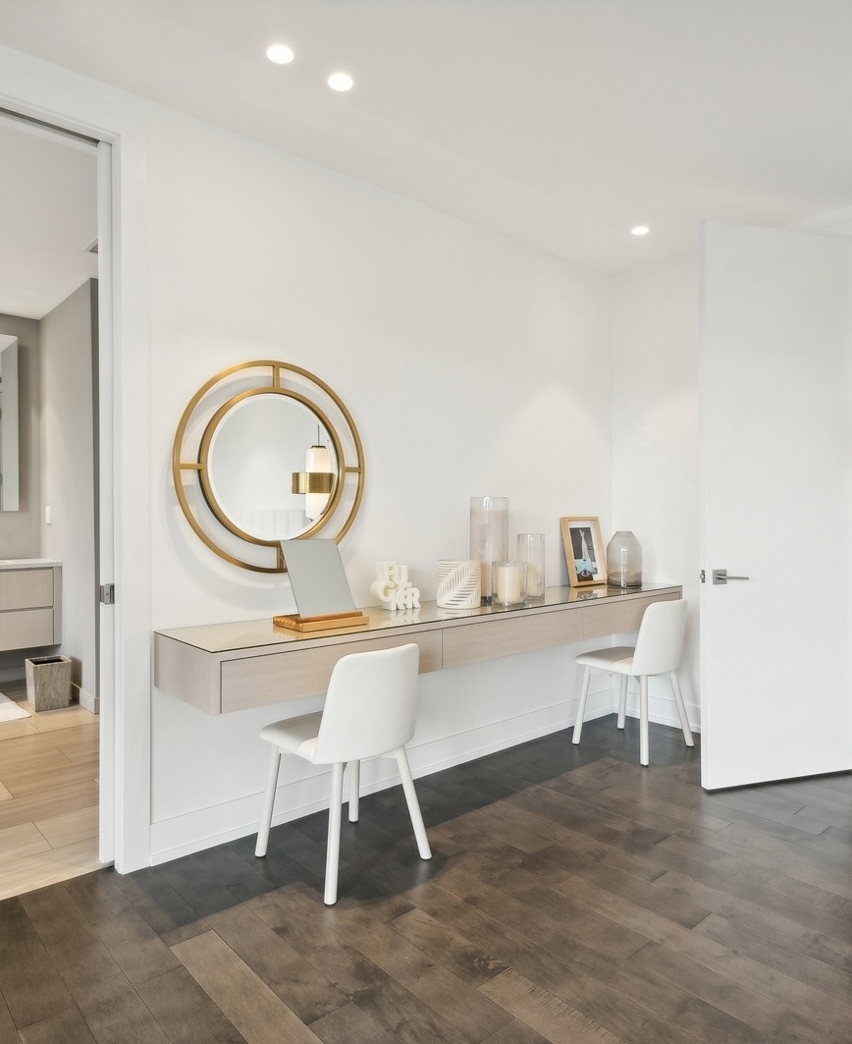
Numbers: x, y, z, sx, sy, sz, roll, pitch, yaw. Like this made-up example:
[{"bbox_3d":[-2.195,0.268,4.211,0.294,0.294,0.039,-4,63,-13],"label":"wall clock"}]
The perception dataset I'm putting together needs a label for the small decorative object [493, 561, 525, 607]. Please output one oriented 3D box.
[{"bbox_3d":[0.371,0.277,2.937,0.145,0.189,0.145,0,0,0],"label":"small decorative object"}]

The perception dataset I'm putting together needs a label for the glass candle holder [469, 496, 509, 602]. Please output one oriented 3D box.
[{"bbox_3d":[0.297,0.127,3.114,0.180,0.493,0.180,0,0,0],"label":"glass candle holder"}]

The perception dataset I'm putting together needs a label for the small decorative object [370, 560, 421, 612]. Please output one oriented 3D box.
[{"bbox_3d":[-0.124,0.271,2.812,0.191,0.205,0.104,0,0,-40],"label":"small decorative object"}]

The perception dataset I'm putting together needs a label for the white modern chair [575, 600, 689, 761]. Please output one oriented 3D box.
[{"bbox_3d":[1.066,0.786,3.417,0.452,0.756,0.470,0,0,-41],"label":"white modern chair"}]

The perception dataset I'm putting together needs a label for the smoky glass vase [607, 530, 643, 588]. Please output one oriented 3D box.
[{"bbox_3d":[1.145,0.209,3.763,0.197,0.323,0.197,0,0,-40],"label":"smoky glass vase"}]

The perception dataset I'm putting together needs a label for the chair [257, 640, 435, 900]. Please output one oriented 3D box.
[{"bbox_3d":[-0.289,0.791,2.280,0.452,0.756,0.470,0,0,-44],"label":"chair"}]

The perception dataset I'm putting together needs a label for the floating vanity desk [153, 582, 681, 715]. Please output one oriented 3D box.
[{"bbox_3d":[0.263,0.462,2.926,2.709,0.183,0.479,0,0,-40],"label":"floating vanity desk"}]

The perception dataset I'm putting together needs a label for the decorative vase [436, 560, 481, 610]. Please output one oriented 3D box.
[{"bbox_3d":[0.149,0.270,2.882,0.186,0.203,0.186,0,0,0],"label":"decorative vase"}]

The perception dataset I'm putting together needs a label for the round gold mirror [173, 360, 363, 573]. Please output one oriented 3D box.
[{"bbox_3d":[-0.568,-0.209,2.502,0.789,0.789,0.041,0,0,-40],"label":"round gold mirror"}]

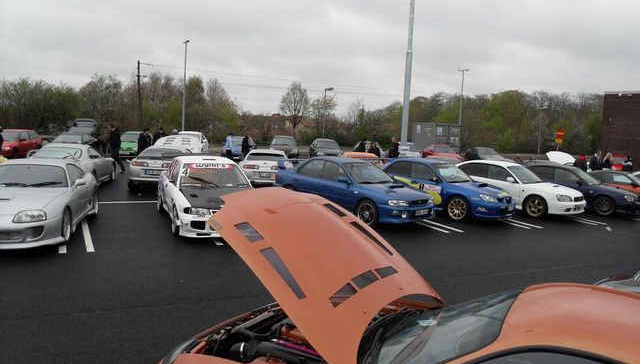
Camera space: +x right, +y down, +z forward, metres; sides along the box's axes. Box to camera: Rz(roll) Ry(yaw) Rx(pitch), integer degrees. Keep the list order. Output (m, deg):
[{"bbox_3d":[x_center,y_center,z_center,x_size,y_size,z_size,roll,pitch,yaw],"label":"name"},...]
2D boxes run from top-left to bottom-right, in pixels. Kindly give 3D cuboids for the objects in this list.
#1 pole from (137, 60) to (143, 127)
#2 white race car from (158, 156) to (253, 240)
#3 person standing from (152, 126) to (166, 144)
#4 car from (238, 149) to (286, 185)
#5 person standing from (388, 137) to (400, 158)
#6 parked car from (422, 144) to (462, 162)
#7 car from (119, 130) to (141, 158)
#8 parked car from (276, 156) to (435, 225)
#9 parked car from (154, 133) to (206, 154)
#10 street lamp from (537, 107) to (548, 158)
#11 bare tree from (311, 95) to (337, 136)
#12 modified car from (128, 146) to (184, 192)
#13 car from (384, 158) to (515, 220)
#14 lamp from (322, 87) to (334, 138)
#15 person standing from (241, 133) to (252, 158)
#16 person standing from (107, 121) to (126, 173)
[{"bbox_3d":[-20.028,-9.464,58.000,0.300,8.310,0.300,-3,0,0],"label":"pole"},{"bbox_3d":[-2.381,0.164,11.075,1.700,1.410,4.320,1,7,-22],"label":"white race car"},{"bbox_3d":[-6.616,-1.334,21.611,0.500,1.770,0.350,2,6,-15],"label":"person standing"},{"bbox_3d":[-1.930,-0.544,18.770,1.810,1.280,4.500,3,6,-6],"label":"car"},{"bbox_3d":[4.032,-1.341,27.411,0.500,1.780,0.350,6,7,30],"label":"person standing"},{"bbox_3d":[8.427,-1.799,36.432,1.720,1.360,4.250,2,6,-12],"label":"parked car"},{"bbox_3d":[-10.060,-2.007,28.246,1.680,1.400,4.100,1,6,-20],"label":"car"},{"bbox_3d":[0.769,0.133,12.957,1.690,1.400,4.350,-3,9,-44],"label":"parked car"},{"bbox_3d":[-7.256,-1.881,28.429,1.720,1.420,4.200,2,6,-8],"label":"parked car"},{"bbox_3d":[23.028,-5.119,53.688,0.850,5.250,0.250,5,7,20],"label":"street lamp"},{"bbox_3d":[0.184,-5.477,47.270,2.500,4.880,2.500,3,6,0],"label":"bare tree"},{"bbox_3d":[-4.815,-0.534,16.775,1.810,1.270,4.510,3,6,-5],"label":"modified car"},{"bbox_3d":[3.187,0.095,14.358,1.740,1.430,4.460,-3,9,-43],"label":"car"},{"bbox_3d":[0.625,-5.201,43.202,0.950,5.280,0.250,5,7,15],"label":"lamp"},{"bbox_3d":[-3.786,-1.689,26.914,0.350,1.720,0.500,8,7,40],"label":"person standing"},{"bbox_3d":[-7.634,-1.309,19.300,0.550,1.810,0.500,3,6,-5],"label":"person standing"}]

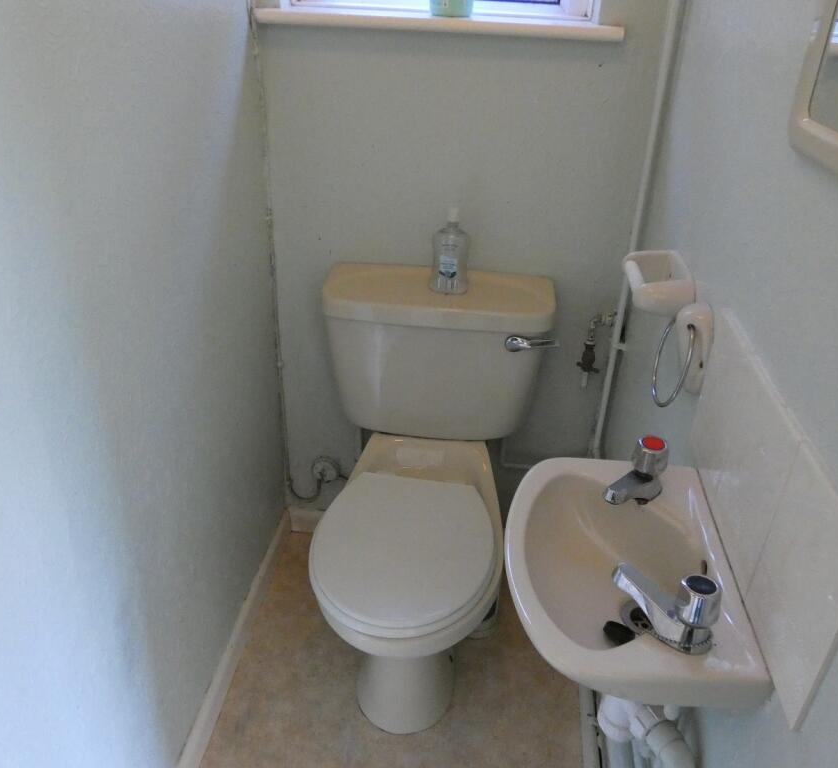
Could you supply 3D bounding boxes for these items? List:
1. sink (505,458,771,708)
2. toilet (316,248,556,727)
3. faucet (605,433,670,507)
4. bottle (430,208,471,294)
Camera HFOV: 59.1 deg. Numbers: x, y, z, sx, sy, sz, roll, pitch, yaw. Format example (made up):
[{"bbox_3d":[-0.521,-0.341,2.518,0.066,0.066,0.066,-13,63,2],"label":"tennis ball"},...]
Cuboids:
[{"bbox_3d":[0.239,0.260,0.930,0.270,0.148,0.365,5,30,5],"label":"sink"},{"bbox_3d":[0.005,0.264,1.546,0.475,0.810,0.685,5,30,5],"label":"toilet"},{"bbox_3d":[0.277,0.115,0.958,0.107,0.087,0.047,-19,36,-32],"label":"faucet"},{"bbox_3d":[0.064,-0.273,1.496,0.077,0.177,0.050,7,30,8],"label":"bottle"}]

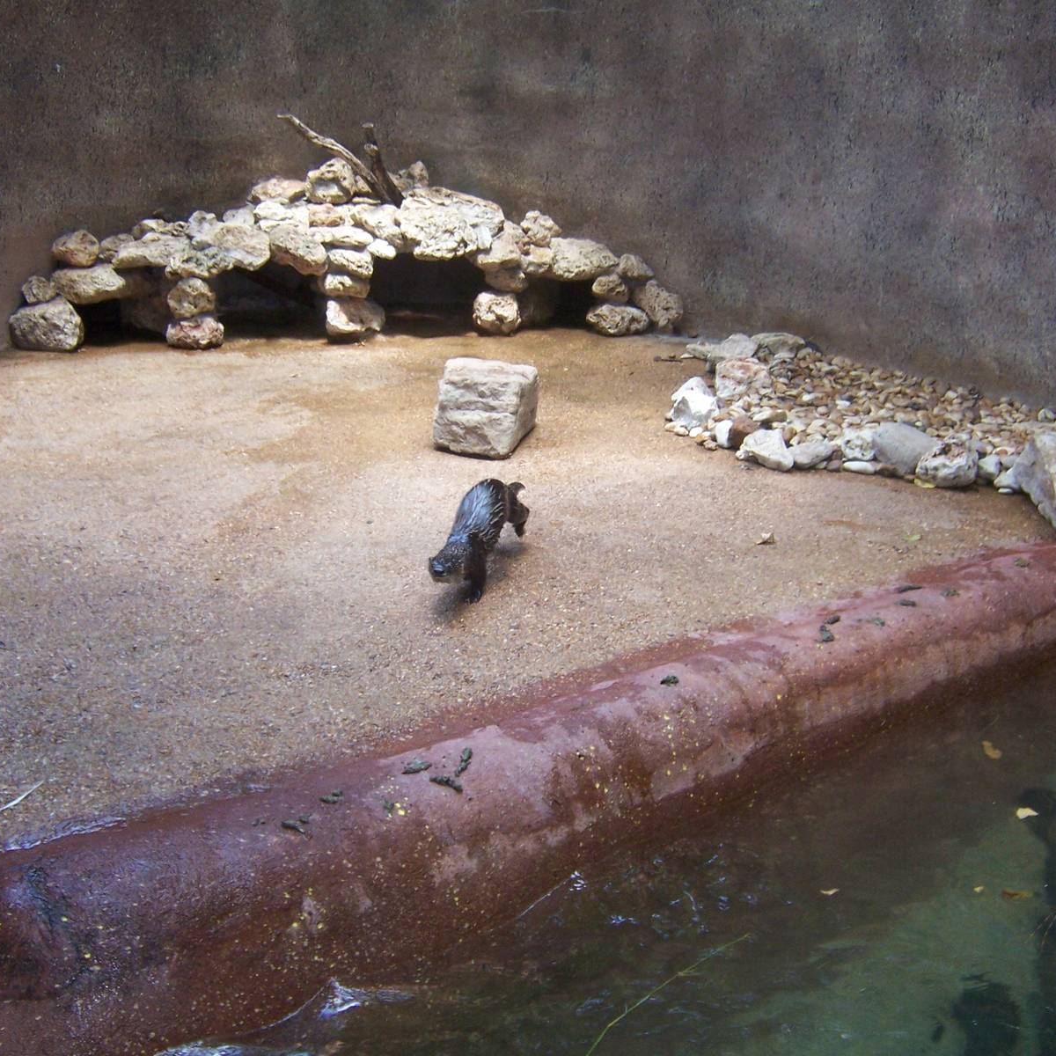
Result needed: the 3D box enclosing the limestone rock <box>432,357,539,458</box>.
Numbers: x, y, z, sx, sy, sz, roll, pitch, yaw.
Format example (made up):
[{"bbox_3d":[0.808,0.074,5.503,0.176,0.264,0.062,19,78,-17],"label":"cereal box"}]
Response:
[{"bbox_3d":[-0.168,-0.473,5.232,0.335,0.262,0.310,6,27,13],"label":"limestone rock"}]

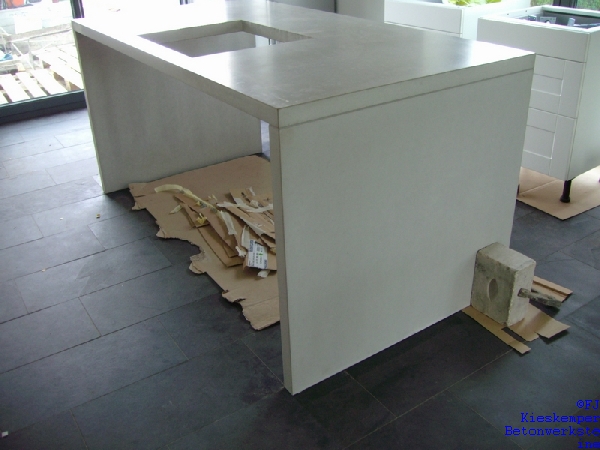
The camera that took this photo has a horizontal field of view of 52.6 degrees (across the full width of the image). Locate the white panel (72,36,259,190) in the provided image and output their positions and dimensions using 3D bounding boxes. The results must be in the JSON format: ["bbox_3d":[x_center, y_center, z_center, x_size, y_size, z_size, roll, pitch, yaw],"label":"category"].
[{"bbox_3d":[-0.685,-0.701,3.407,0.985,0.871,0.046,-18,31,-28],"label":"white panel"}]

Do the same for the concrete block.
[{"bbox_3d":[0.736,0.215,2.212,0.103,0.236,0.171,-18,31,-29],"label":"concrete block"}]

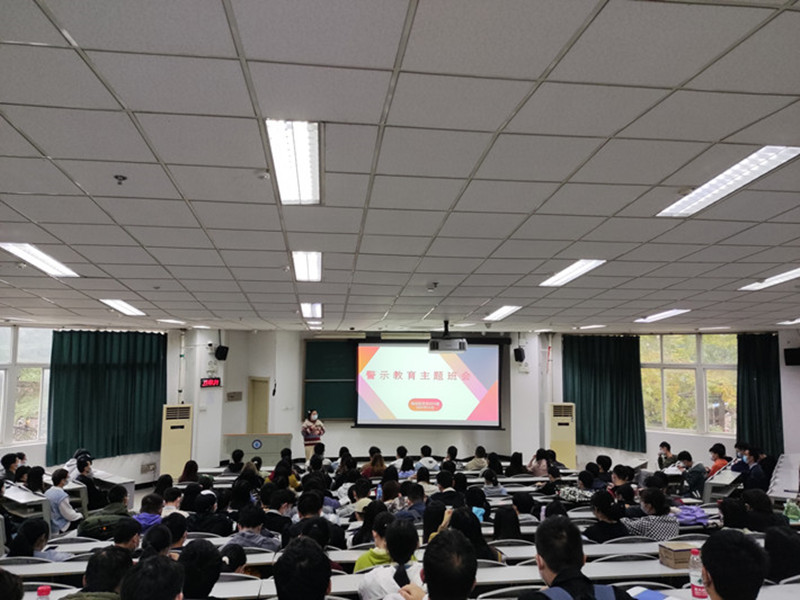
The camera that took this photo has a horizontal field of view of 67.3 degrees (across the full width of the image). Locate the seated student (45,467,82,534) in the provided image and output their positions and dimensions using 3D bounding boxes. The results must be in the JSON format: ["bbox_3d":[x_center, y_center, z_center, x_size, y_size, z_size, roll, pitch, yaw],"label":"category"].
[{"bbox_3d":[-4.560,2.886,8.150,0.500,1.200,0.750,-3,-6,40],"label":"seated student"}]

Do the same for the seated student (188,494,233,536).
[{"bbox_3d":[-1.880,2.435,5.950,0.500,1.170,0.720,1,-5,0],"label":"seated student"}]

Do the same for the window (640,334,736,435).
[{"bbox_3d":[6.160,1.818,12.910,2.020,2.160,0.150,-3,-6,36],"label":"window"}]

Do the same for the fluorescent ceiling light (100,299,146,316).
[{"bbox_3d":[-3.593,0.079,7.845,0.300,0.080,1.200,1,-11,-7],"label":"fluorescent ceiling light"}]

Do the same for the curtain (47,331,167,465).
[{"bbox_3d":[-5.591,1.822,11.610,0.150,2.450,2.238,-4,-6,40],"label":"curtain"}]

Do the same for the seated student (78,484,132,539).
[{"bbox_3d":[-2.719,2.353,5.716,0.520,1.220,0.650,0,-5,8],"label":"seated student"}]

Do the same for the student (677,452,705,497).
[{"bbox_3d":[4.980,3.212,10.300,0.800,1.180,0.500,-3,-6,35],"label":"student"}]

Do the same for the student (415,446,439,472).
[{"bbox_3d":[0.507,3.375,11.500,0.500,1.180,0.720,1,-5,-6],"label":"student"}]

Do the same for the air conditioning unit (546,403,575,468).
[{"bbox_3d":[3.360,3.041,12.553,0.550,1.760,0.360,0,-5,0],"label":"air conditioning unit"}]

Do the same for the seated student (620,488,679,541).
[{"bbox_3d":[2.270,2.275,5.450,0.520,1.190,0.740,2,-5,-22],"label":"seated student"}]

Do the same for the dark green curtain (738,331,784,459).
[{"bbox_3d":[7.180,1.970,12.050,0.820,2.560,0.160,-3,-6,36],"label":"dark green curtain"}]

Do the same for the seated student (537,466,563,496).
[{"bbox_3d":[2.113,2.980,8.657,0.450,1.180,0.620,3,-5,-25],"label":"seated student"}]

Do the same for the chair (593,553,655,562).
[{"bbox_3d":[1.634,2.316,4.612,0.490,0.840,0.500,1,-5,-7],"label":"chair"}]

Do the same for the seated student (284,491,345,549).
[{"bbox_3d":[-0.732,2.212,5.014,0.500,1.270,0.620,1,-5,-7],"label":"seated student"}]

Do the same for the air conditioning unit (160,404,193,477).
[{"bbox_3d":[-4.920,3.193,13.270,0.600,1.760,0.380,3,-5,-30],"label":"air conditioning unit"}]

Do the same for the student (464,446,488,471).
[{"bbox_3d":[1.258,3.085,10.166,0.460,1.220,0.600,1,-5,-7],"label":"student"}]

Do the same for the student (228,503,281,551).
[{"bbox_3d":[-1.220,2.235,5.000,0.500,1.160,0.720,1,-5,-5],"label":"student"}]

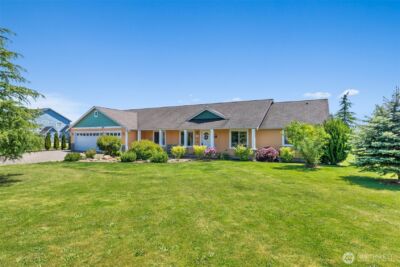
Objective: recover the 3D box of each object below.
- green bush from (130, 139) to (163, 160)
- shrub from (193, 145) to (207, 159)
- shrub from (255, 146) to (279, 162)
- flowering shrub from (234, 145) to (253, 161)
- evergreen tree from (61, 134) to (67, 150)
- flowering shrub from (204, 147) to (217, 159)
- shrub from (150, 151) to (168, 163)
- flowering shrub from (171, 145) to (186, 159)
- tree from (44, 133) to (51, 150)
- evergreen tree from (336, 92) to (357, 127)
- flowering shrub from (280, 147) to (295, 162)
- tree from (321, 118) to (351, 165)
[{"bbox_3d":[-4.480,1.420,18.600,2.650,1.680,2.300,0,0,0],"label":"green bush"},{"bbox_3d":[-0.017,1.577,18.800,1.150,1.176,1.100,0,0,0],"label":"shrub"},{"bbox_3d":[4.996,1.583,16.700,1.700,1.183,1.450,0,0,17],"label":"shrub"},{"bbox_3d":[3.385,1.522,17.300,1.400,1.301,1.300,0,0,11],"label":"flowering shrub"},{"bbox_3d":[-17.890,1.007,29.200,0.580,2.224,0.580,0,0,-31],"label":"evergreen tree"},{"bbox_3d":[0.874,1.637,18.500,0.980,1.060,0.920,0,0,3],"label":"flowering shrub"},{"bbox_3d":[-3.082,1.756,17.000,1.360,0.835,1.250,0,0,-10],"label":"shrub"},{"bbox_3d":[-1.840,1.600,19.200,1.270,1.127,1.200,0,0,-5],"label":"flowering shrub"},{"bbox_3d":[-19.556,0.996,28.600,0.660,2.250,0.660,0,0,-34],"label":"tree"},{"bbox_3d":[19.703,-1.689,30.000,2.900,7.608,2.900,0,0,33],"label":"evergreen tree"},{"bbox_3d":[6.455,1.579,16.400,1.050,1.195,1.000,0,0,21],"label":"flowering shrub"},{"bbox_3d":[9.422,0.571,15.400,1.850,3.220,1.800,0,0,31],"label":"tree"}]

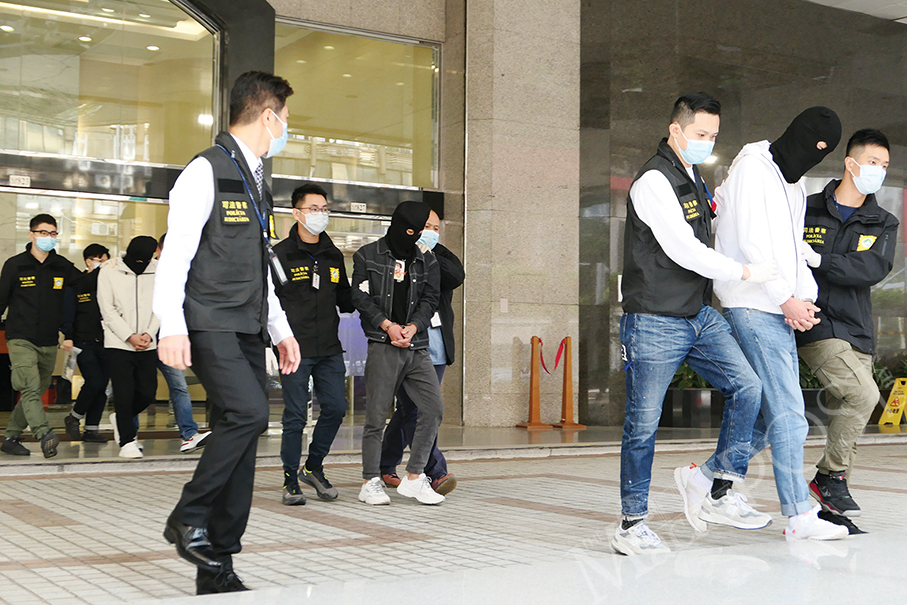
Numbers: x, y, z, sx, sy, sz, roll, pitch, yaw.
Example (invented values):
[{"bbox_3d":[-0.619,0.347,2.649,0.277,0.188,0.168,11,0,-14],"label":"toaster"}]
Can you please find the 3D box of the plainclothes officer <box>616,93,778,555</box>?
[{"bbox_3d":[0.936,0.083,5.070,0.600,1.792,0.550,-1,-3,30],"label":"plainclothes officer"}]

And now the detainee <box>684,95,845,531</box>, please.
[{"bbox_3d":[1.274,0.090,5.350,0.650,1.780,0.500,-1,-3,28],"label":"detainee"}]

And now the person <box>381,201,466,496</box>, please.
[{"bbox_3d":[-0.183,0.281,7.720,0.560,1.667,0.500,2,-3,-32],"label":"person"}]

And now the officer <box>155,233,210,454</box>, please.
[{"bbox_3d":[-2.052,0.308,9.850,0.500,1.669,0.500,3,-3,-40],"label":"officer"}]

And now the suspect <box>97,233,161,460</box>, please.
[{"bbox_3d":[-2.312,0.321,9.350,0.500,1.584,0.430,1,-3,-20],"label":"suspect"}]

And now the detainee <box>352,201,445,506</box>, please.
[{"bbox_3d":[-0.293,0.276,7.100,0.520,1.658,0.470,2,-3,-28],"label":"detainee"}]

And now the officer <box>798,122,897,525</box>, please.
[{"bbox_3d":[1.695,0.129,5.650,0.520,1.759,0.480,3,-4,-42],"label":"officer"}]

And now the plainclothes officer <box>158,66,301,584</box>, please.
[{"bbox_3d":[-0.747,0.104,4.330,0.440,1.742,0.500,-1,-3,35],"label":"plainclothes officer"}]

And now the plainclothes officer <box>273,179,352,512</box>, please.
[{"bbox_3d":[-0.766,0.223,7.120,0.500,1.750,0.430,2,-3,-25],"label":"plainclothes officer"}]

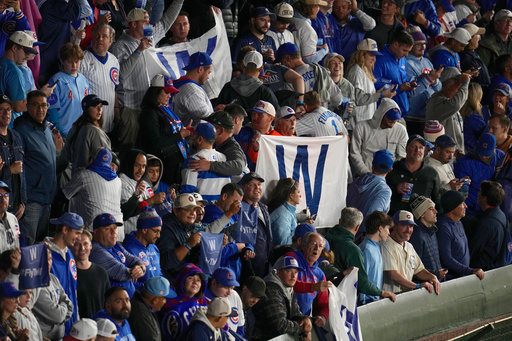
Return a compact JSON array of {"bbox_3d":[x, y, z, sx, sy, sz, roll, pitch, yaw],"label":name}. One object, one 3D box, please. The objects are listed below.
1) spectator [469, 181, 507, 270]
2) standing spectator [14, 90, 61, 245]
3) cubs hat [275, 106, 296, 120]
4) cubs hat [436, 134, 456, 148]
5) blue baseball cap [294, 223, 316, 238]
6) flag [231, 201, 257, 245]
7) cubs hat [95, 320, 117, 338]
[{"bbox_3d":[2.068,0.949,51.057,0.400,1.760,0.540,8,19,24],"label":"spectator"},{"bbox_3d":[-1.752,0.264,45.500,0.530,1.760,0.360,-13,20,-40],"label":"standing spectator"},{"bbox_3d":[0.263,-0.512,51.572,0.180,0.140,0.270,-15,25,-40],"label":"cubs hat"},{"bbox_3d":[1.620,-0.256,49.200,0.180,0.140,0.265,-16,20,-43],"label":"cubs hat"},{"bbox_3d":[0.413,0.489,45.600,0.260,0.140,0.180,4,16,14],"label":"blue baseball cap"},{"bbox_3d":[-0.100,0.451,49.300,0.290,0.400,0.060,-8,19,-24],"label":"flag"},{"bbox_3d":[-1.306,1.358,49.191,0.180,0.145,0.270,-16,15,-43],"label":"cubs hat"}]

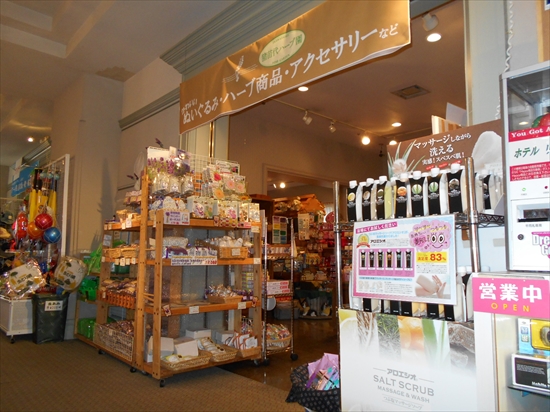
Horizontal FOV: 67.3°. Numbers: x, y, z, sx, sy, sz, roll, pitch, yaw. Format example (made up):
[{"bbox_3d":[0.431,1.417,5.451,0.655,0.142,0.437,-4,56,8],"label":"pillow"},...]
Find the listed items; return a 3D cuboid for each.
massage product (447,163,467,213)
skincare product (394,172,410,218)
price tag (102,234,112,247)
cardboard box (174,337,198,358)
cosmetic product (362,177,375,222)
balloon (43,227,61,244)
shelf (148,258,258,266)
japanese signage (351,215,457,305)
[{"bbox_3d":[0.635,-0.058,1.440,0.050,0.174,0.050,6,-8,-42],"label":"massage product"},{"bbox_3d":[0.493,-0.037,1.595,0.050,0.174,0.050,-4,-7,40],"label":"skincare product"},{"bbox_3d":[-1.750,0.363,4.339,0.085,0.125,0.006,6,-8,-42],"label":"price tag"},{"bbox_3d":[-0.785,1.232,3.620,0.190,0.140,0.150,5,-7,-37],"label":"cardboard box"},{"bbox_3d":[0.390,-0.025,1.708,0.050,0.174,0.050,5,-7,-40],"label":"cosmetic product"},{"bbox_3d":[-2.571,0.339,4.750,0.200,0.200,0.200,6,-8,-42],"label":"balloon"},{"bbox_3d":[-0.647,0.507,3.717,0.970,0.050,0.400,6,-8,-42],"label":"shelf"},{"bbox_3d":[0.464,0.199,1.534,0.012,0.297,0.420,6,-8,-42],"label":"japanese signage"}]

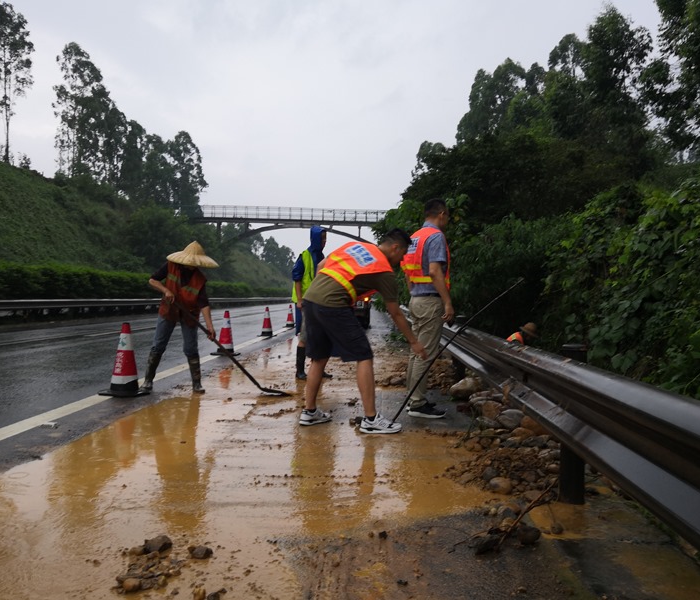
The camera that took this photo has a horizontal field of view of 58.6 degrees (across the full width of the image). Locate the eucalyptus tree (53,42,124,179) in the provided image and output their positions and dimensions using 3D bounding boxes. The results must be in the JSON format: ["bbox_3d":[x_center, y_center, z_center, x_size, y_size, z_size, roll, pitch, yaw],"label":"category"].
[{"bbox_3d":[-30.173,-21.865,72.000,8.000,16.000,7.500,0,0,-18],"label":"eucalyptus tree"}]

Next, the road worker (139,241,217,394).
[{"bbox_3d":[-1.714,0.169,6.200,0.740,1.490,0.580,0,0,-13],"label":"road worker"}]

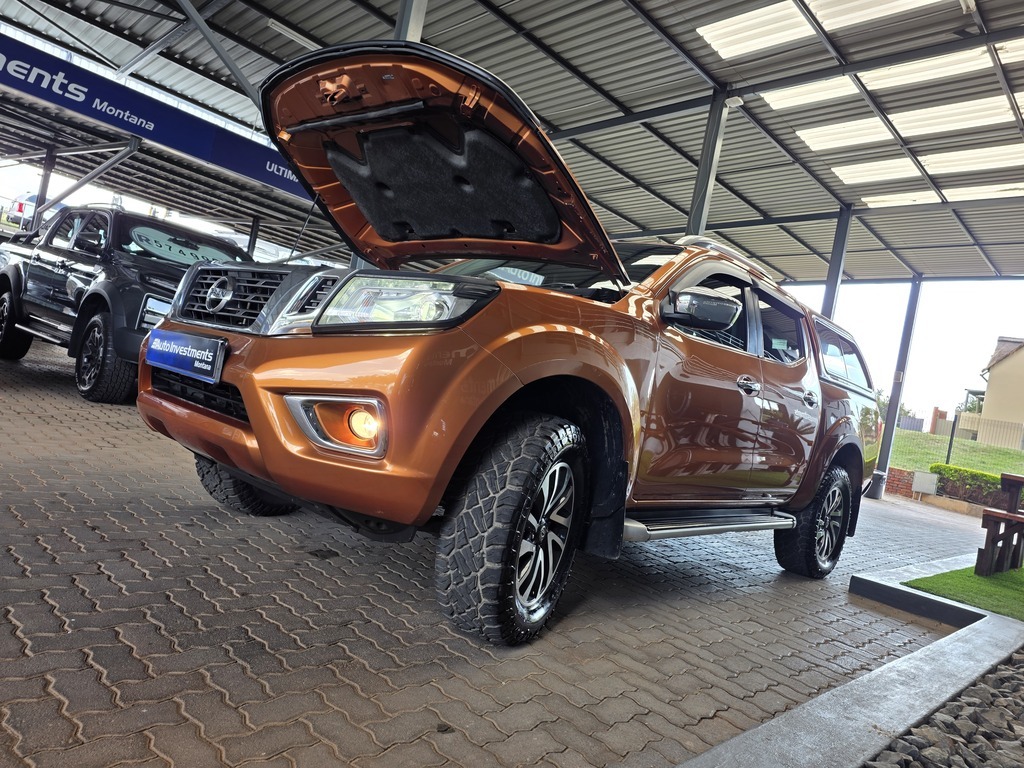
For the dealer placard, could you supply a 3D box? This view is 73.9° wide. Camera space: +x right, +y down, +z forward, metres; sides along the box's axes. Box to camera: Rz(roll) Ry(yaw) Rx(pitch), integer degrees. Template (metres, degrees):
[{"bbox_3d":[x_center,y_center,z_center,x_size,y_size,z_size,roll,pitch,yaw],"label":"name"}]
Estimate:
[{"bbox_3d":[-1.083,-0.101,2.244,0.545,0.135,0.030,10,-1,42],"label":"dealer placard"}]

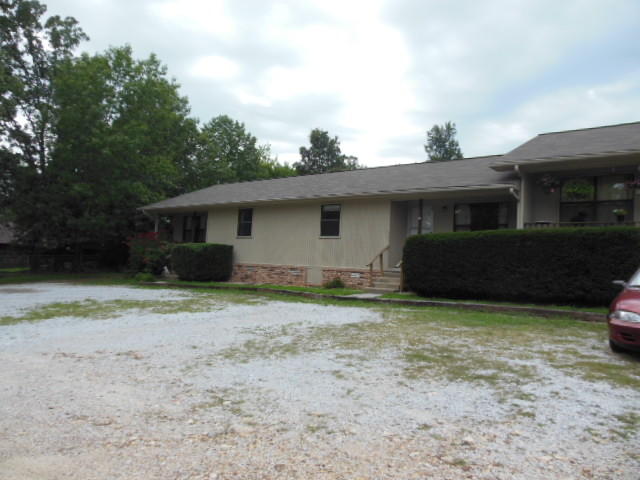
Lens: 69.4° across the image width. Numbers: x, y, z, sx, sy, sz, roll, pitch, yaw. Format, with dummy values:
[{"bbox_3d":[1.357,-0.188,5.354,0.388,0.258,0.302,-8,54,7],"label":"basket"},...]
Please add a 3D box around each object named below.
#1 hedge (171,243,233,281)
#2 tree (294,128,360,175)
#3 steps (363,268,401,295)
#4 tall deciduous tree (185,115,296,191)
[{"bbox_3d":[-4.766,0.948,18.927,1.605,1.418,1.694,0,-4,37],"label":"hedge"},{"bbox_3d":[0.255,-3.451,42.582,6.800,13.701,6.800,0,-4,37],"label":"tree"},{"bbox_3d":[2.138,1.283,14.264,1.055,0.714,1.129,0,-4,37],"label":"steps"},{"bbox_3d":[-6.662,-3.547,35.624,8.800,12.338,8.800,0,-4,37],"label":"tall deciduous tree"}]

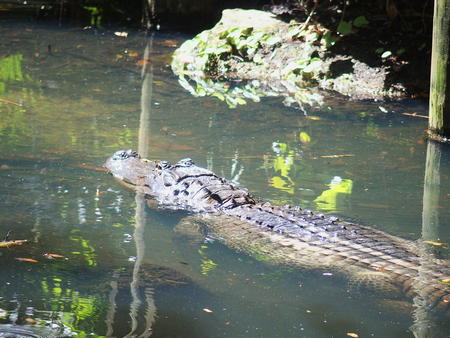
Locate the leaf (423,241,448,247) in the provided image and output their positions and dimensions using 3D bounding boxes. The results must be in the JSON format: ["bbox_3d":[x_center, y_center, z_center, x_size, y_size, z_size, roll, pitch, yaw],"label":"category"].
[{"bbox_3d":[0.470,0.164,8.753,0.060,0.010,0.021,6,12,32],"label":"leaf"}]

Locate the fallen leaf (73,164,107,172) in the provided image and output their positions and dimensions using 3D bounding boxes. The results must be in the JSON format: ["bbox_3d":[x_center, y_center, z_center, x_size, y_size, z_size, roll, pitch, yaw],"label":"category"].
[{"bbox_3d":[-0.337,-0.005,9.714,0.110,0.010,0.032,7,12,36],"label":"fallen leaf"}]

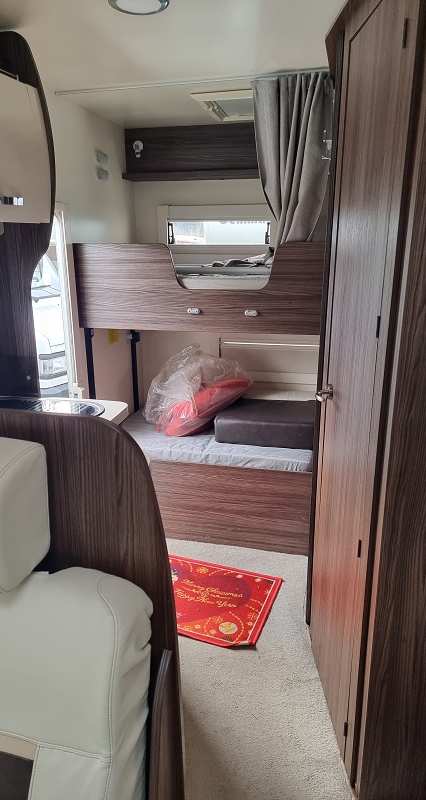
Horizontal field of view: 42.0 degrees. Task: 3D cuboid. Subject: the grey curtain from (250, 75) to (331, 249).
[{"bbox_3d":[0.308,-0.904,2.191,0.310,0.660,0.130,4,17,13],"label":"grey curtain"}]

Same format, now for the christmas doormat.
[{"bbox_3d":[-0.126,0.807,2.360,0.740,0.015,0.480,6,18,21],"label":"christmas doormat"}]

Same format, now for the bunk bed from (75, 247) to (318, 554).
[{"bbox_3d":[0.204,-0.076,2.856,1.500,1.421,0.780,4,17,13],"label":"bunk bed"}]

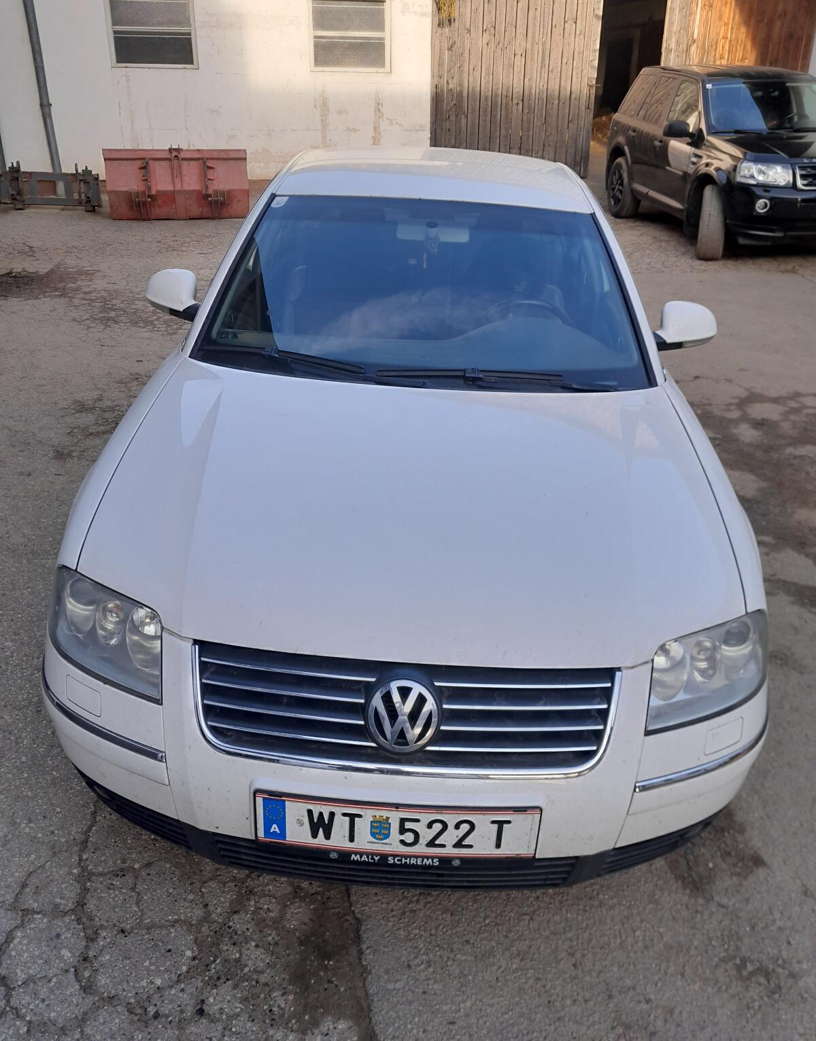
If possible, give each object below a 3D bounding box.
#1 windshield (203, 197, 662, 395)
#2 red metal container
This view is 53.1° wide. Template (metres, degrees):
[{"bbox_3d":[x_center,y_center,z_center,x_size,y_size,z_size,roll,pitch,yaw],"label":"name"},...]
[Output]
[{"bbox_3d":[0.066,-0.750,2.617,1.400,0.156,0.943,4,56,0],"label":"windshield"},{"bbox_3d":[-2.521,-3.841,9.260,1.530,0.710,0.900,0,26,0],"label":"red metal container"}]

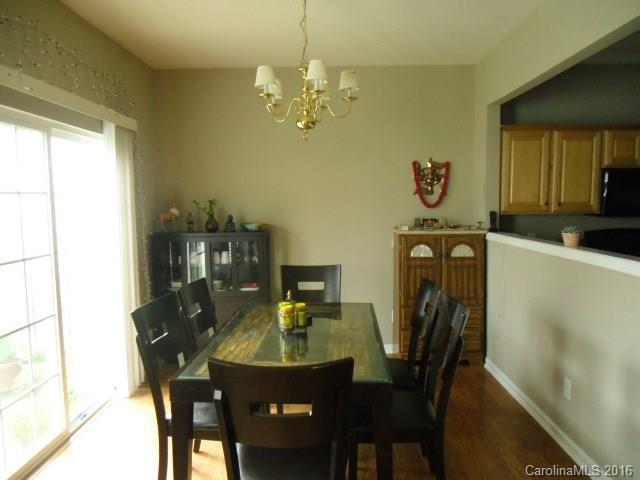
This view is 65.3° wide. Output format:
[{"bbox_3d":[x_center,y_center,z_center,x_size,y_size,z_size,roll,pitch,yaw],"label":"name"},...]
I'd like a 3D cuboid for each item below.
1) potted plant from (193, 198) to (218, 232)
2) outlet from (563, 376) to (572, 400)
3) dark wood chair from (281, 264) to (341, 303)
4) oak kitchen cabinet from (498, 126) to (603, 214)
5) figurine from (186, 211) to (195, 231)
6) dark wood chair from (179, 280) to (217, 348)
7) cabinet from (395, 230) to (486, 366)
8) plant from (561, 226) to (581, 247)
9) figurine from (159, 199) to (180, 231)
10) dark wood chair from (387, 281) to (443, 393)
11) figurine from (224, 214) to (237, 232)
[{"bbox_3d":[-1.032,-0.214,4.514,0.218,0.302,0.148,0,4,1],"label":"potted plant"},{"bbox_3d":[1.422,0.855,2.870,0.009,0.117,0.071,0,4,1],"label":"outlet"},{"bbox_3d":[-0.071,0.702,3.668,0.465,0.960,0.574,0,4,1],"label":"dark wood chair"},{"bbox_3d":[2.026,-0.623,4.543,0.891,0.762,0.317,0,4,1],"label":"oak kitchen cabinet"},{"bbox_3d":[-1.189,-0.169,4.551,0.071,0.183,0.059,0,4,1],"label":"figurine"},{"bbox_3d":[-0.499,0.749,3.075,0.584,0.960,0.465,0,4,5],"label":"dark wood chair"},{"bbox_3d":[1.078,0.506,4.592,0.762,1.193,0.426,0,4,1],"label":"cabinet"},{"bbox_3d":[1.490,-0.023,2.975,0.099,0.124,0.099,0,4,1],"label":"plant"},{"bbox_3d":[-1.363,-0.218,4.561,0.188,0.282,0.079,0,4,11],"label":"figurine"},{"bbox_3d":[0.396,0.746,3.026,0.584,0.960,0.465,0,4,1],"label":"dark wood chair"},{"bbox_3d":[-0.813,-0.155,4.534,0.107,0.163,0.084,0,4,1],"label":"figurine"}]

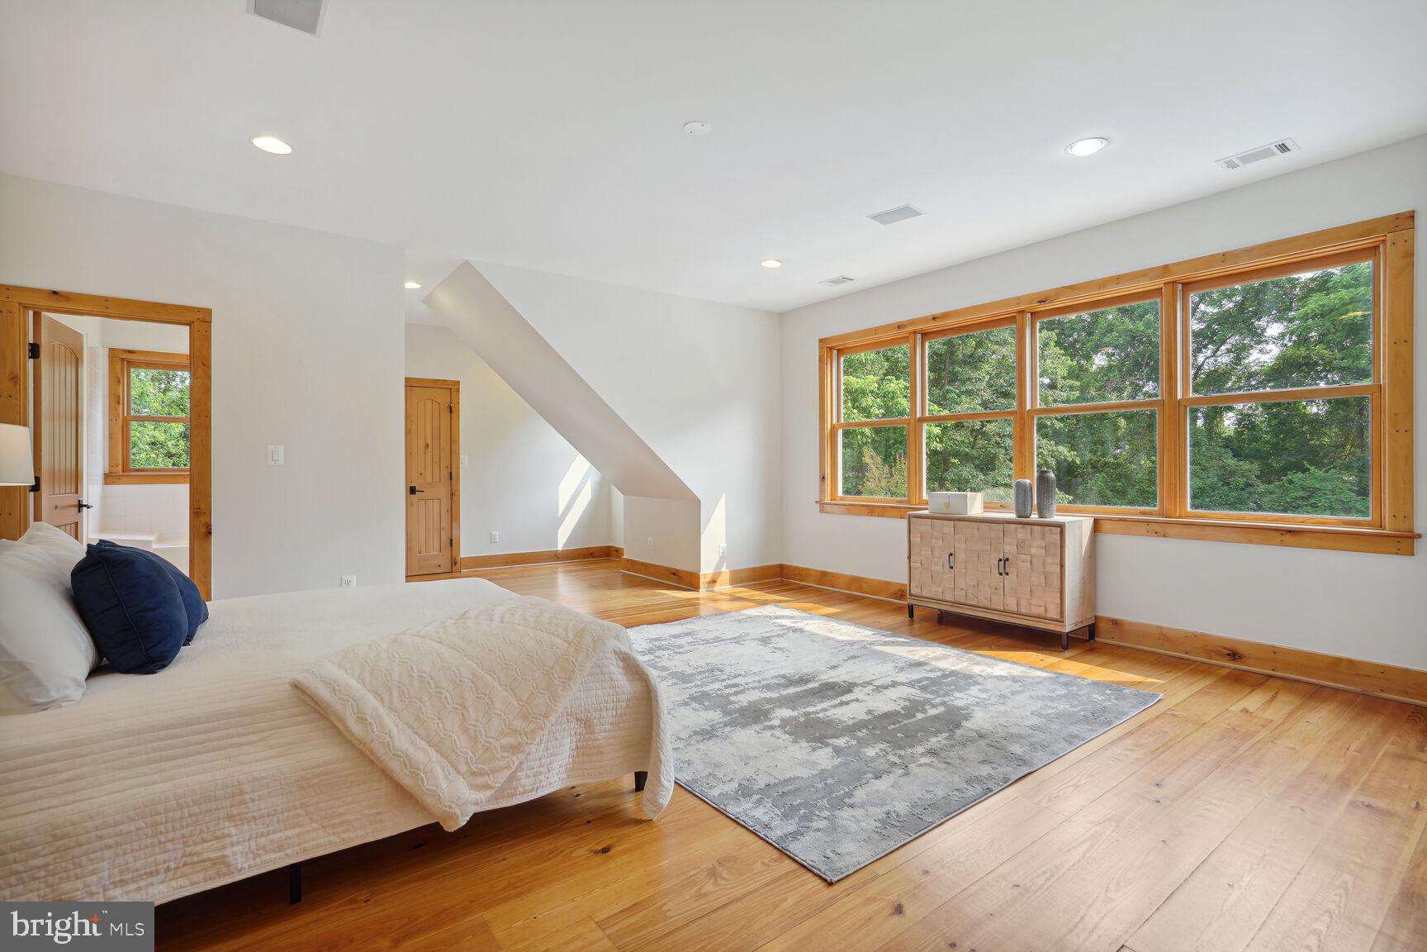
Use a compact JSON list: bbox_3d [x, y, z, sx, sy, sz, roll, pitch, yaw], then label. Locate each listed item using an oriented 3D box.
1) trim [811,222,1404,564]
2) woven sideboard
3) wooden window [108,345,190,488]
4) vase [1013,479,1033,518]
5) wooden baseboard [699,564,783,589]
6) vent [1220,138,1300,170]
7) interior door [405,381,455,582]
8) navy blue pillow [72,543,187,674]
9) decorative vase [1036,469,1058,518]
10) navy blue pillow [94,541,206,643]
[{"bbox_3d":[2.223,-0.455,4.657,0.090,1.690,3.970,-1,1,-36],"label":"trim"},{"bbox_3d":[2.015,0.690,4.542,0.395,0.806,1.175,-1,1,-36],"label":"woven sideboard"},{"bbox_3d":[-5.296,-0.558,6.195,0.900,1.272,0.100,-1,1,-36],"label":"wooden window"},{"bbox_3d":[2.139,0.163,4.368,0.118,0.250,0.118,-1,1,-36],"label":"vase"},{"bbox_3d":[0.300,0.998,6.334,1.050,0.165,0.030,-1,1,-36],"label":"wooden baseboard"},{"bbox_3d":[2.808,-1.650,3.273,0.200,0.020,0.290,-1,1,-36],"label":"vent"},{"bbox_3d":[-3.167,0.043,7.031,0.500,2.090,0.060,-1,1,-36],"label":"interior door"},{"bbox_3d":[-1.909,0.423,2.090,0.210,0.410,0.430,-29,17,-32],"label":"navy blue pillow"},{"bbox_3d":[2.252,0.127,4.288,0.127,0.325,0.127,-1,1,-36],"label":"decorative vase"},{"bbox_3d":[-2.123,0.434,2.417,0.190,0.410,0.430,-38,22,-30],"label":"navy blue pillow"}]

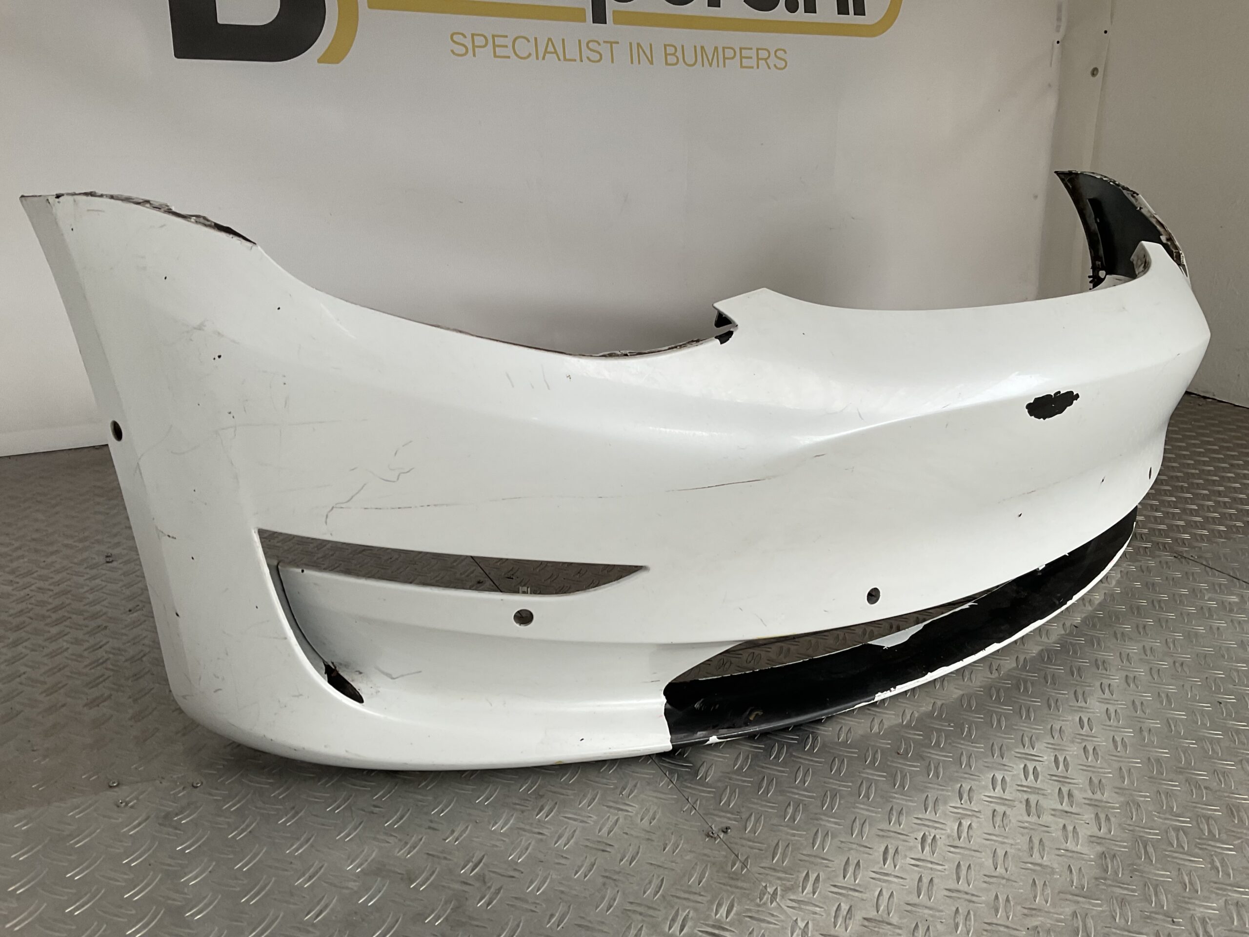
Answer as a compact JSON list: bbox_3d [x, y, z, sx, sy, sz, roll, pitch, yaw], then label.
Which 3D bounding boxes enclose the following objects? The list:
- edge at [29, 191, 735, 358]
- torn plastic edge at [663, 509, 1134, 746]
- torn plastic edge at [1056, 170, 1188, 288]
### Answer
[{"bbox_3d":[-0.214,-0.159,0.870,0.619,0.131,0.123,2,18,3],"label":"edge"},{"bbox_3d":[0.449,0.158,1.302,0.990,0.070,0.150,-14,23,-39],"label":"torn plastic edge"},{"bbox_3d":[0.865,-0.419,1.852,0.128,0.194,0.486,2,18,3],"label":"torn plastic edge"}]

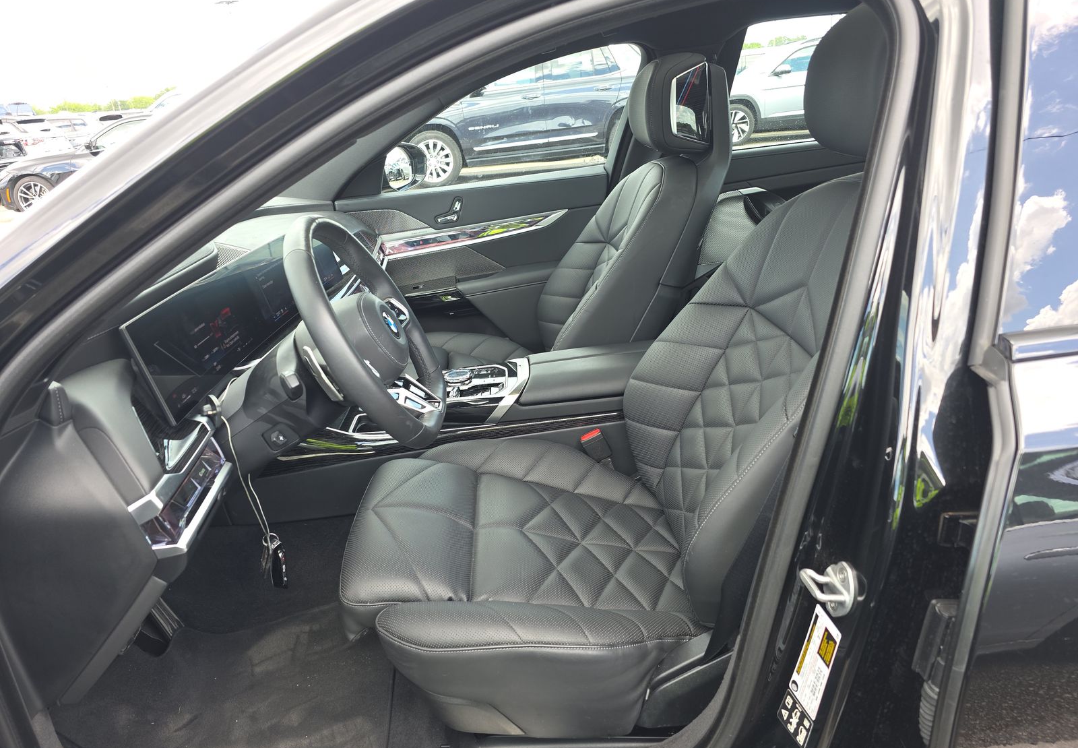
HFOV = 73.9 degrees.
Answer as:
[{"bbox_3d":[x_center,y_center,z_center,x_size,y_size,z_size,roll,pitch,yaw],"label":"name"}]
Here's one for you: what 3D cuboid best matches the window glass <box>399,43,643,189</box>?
[{"bbox_3d":[-0.082,-0.741,2.099,0.770,0.400,0.030,-5,44,0],"label":"window glass"}]

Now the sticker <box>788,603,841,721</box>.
[{"bbox_3d":[0.282,0.295,0.732,0.004,0.108,0.042,2,22,-16],"label":"sticker"}]

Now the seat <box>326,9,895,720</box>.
[{"bbox_3d":[0.143,-0.008,1.113,0.970,0.950,0.570,-6,21,-1],"label":"seat"}]

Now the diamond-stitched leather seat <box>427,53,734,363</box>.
[{"bbox_3d":[-0.045,-0.262,1.821,0.960,0.950,0.570,-6,21,-1],"label":"diamond-stitched leather seat"}]

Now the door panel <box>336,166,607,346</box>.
[{"bbox_3d":[-0.170,-0.272,2.165,0.880,0.580,0.140,-6,21,-1],"label":"door panel"}]

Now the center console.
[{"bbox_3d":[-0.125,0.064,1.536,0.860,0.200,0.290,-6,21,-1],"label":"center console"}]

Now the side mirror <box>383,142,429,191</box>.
[{"bbox_3d":[-0.436,-0.659,2.287,0.140,0.165,0.230,0,22,13],"label":"side mirror"}]

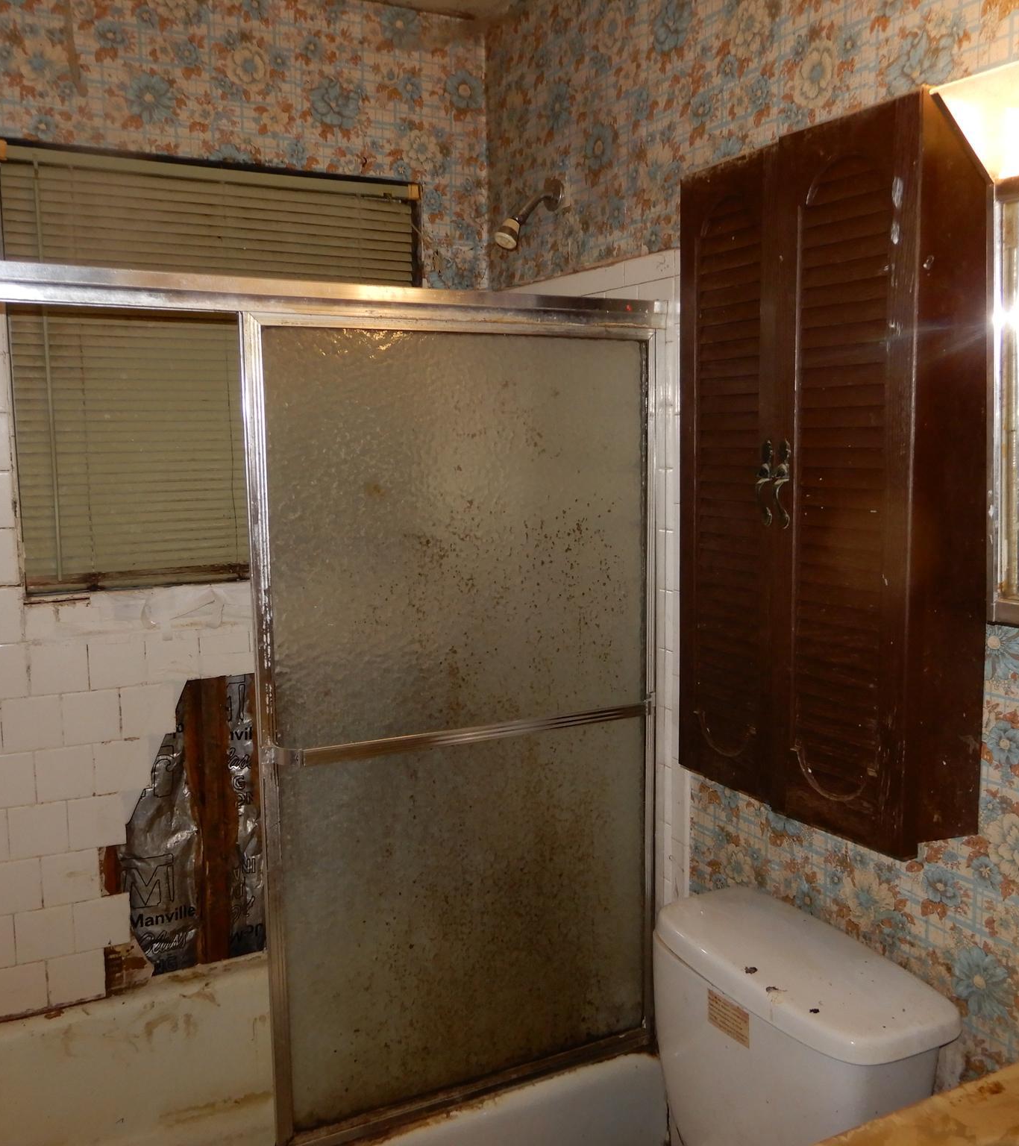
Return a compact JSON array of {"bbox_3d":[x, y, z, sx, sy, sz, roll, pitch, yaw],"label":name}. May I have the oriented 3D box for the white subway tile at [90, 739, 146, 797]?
[{"bbox_3d":[-0.809,0.404,2.187,0.103,0.108,0.009,-4,7,-27],"label":"white subway tile"}]

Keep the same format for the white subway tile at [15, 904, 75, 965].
[{"bbox_3d":[-0.939,0.731,2.144,0.108,0.108,0.008,-4,8,-25],"label":"white subway tile"}]

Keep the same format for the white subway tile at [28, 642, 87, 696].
[{"bbox_3d":[-0.891,0.183,2.090,0.108,0.108,0.009,-4,7,-25],"label":"white subway tile"}]

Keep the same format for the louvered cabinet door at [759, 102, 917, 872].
[{"bbox_3d":[0.429,-0.109,1.359,0.023,0.907,0.226,-5,8,-31],"label":"louvered cabinet door"}]

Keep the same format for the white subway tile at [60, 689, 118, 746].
[{"bbox_3d":[-0.831,0.286,2.111,0.107,0.107,0.010,-3,8,-24],"label":"white subway tile"}]

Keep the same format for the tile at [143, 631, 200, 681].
[{"bbox_3d":[-0.683,0.171,2.163,0.107,0.107,0.010,-3,8,-24],"label":"tile"}]

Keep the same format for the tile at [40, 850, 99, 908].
[{"bbox_3d":[-0.898,0.622,2.162,0.108,0.108,0.009,-4,7,-27],"label":"tile"}]

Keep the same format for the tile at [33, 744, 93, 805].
[{"bbox_3d":[-0.889,0.400,2.115,0.108,0.108,0.009,-4,7,-25],"label":"tile"}]

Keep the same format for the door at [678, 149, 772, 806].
[{"bbox_3d":[0.325,-0.134,1.556,0.020,0.905,0.220,-4,7,-28],"label":"door"}]

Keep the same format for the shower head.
[{"bbox_3d":[0.030,-0.687,2.019,0.125,0.136,0.061,-3,8,-24],"label":"shower head"}]

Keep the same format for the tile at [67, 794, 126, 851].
[{"bbox_3d":[-0.831,0.502,2.139,0.107,0.107,0.010,-3,8,-24],"label":"tile"}]

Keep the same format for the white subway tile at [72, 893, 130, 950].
[{"bbox_3d":[-0.834,0.718,2.174,0.108,0.108,0.009,-4,9,-25],"label":"white subway tile"}]

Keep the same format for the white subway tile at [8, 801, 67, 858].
[{"bbox_3d":[-0.940,0.513,2.116,0.108,0.108,0.008,-4,8,-25],"label":"white subway tile"}]

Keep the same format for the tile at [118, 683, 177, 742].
[{"bbox_3d":[-0.741,0.282,2.171,0.108,0.108,0.009,-4,7,-25],"label":"tile"}]

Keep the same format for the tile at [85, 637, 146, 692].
[{"bbox_3d":[-0.781,0.176,2.119,0.107,0.107,0.010,-3,8,-24],"label":"tile"}]

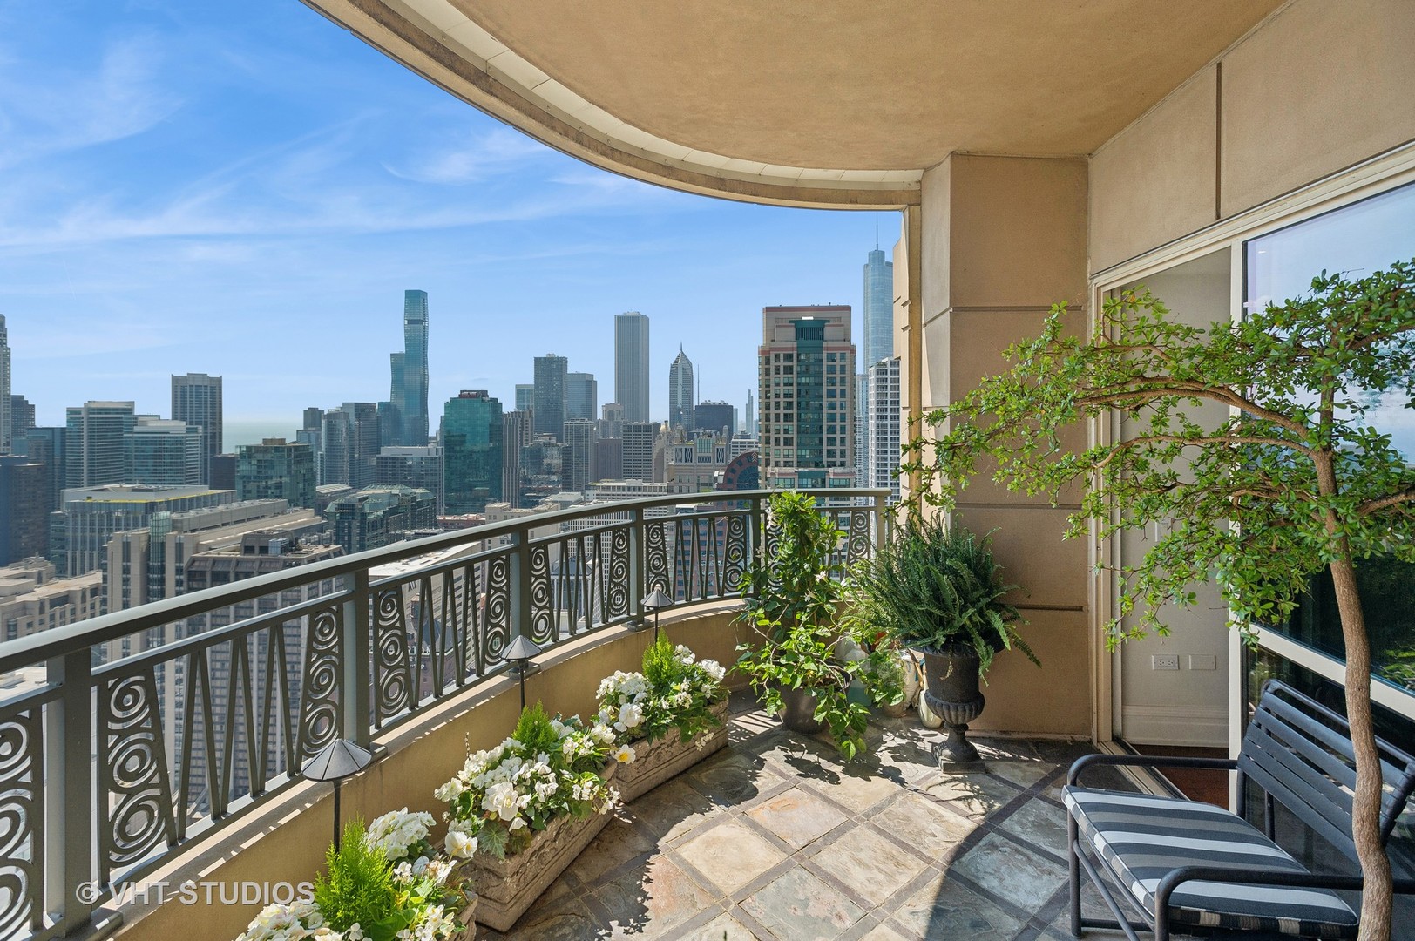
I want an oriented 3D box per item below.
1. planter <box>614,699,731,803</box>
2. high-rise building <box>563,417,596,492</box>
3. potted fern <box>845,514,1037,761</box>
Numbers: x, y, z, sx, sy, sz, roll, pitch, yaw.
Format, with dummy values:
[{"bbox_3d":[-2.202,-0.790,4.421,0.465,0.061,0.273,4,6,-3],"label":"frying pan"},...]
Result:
[{"bbox_3d":[-0.185,1.164,2.879,0.210,0.205,0.615,3,4,41],"label":"planter"},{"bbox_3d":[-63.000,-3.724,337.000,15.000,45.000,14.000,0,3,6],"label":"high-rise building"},{"bbox_3d":[0.985,0.725,2.880,0.780,1.070,0.720,0,3,0],"label":"potted fern"}]

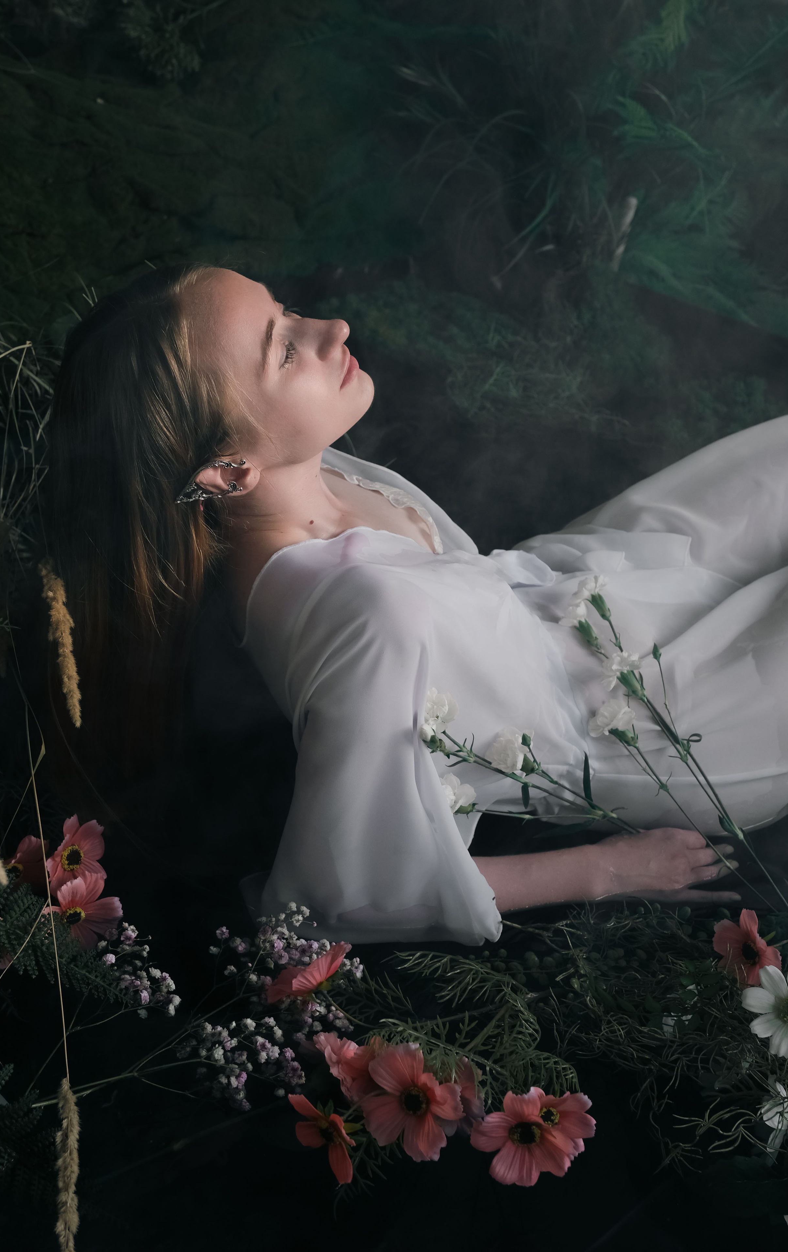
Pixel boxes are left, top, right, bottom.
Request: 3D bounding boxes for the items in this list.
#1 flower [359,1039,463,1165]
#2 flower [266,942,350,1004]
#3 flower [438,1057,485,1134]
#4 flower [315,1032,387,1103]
[{"bbox_3d":[0.014,0.353,1.240,0.078,0.030,0.086,6,78,7],"label":"flower"},{"bbox_3d":[-0.064,0.279,1.330,0.074,0.074,0.026,-25,73,-27],"label":"flower"},{"bbox_3d":[0.042,0.364,1.290,0.068,0.028,0.068,-25,89,-26],"label":"flower"},{"bbox_3d":[-0.030,0.338,1.280,0.034,0.068,0.068,-10,41,-13],"label":"flower"}]

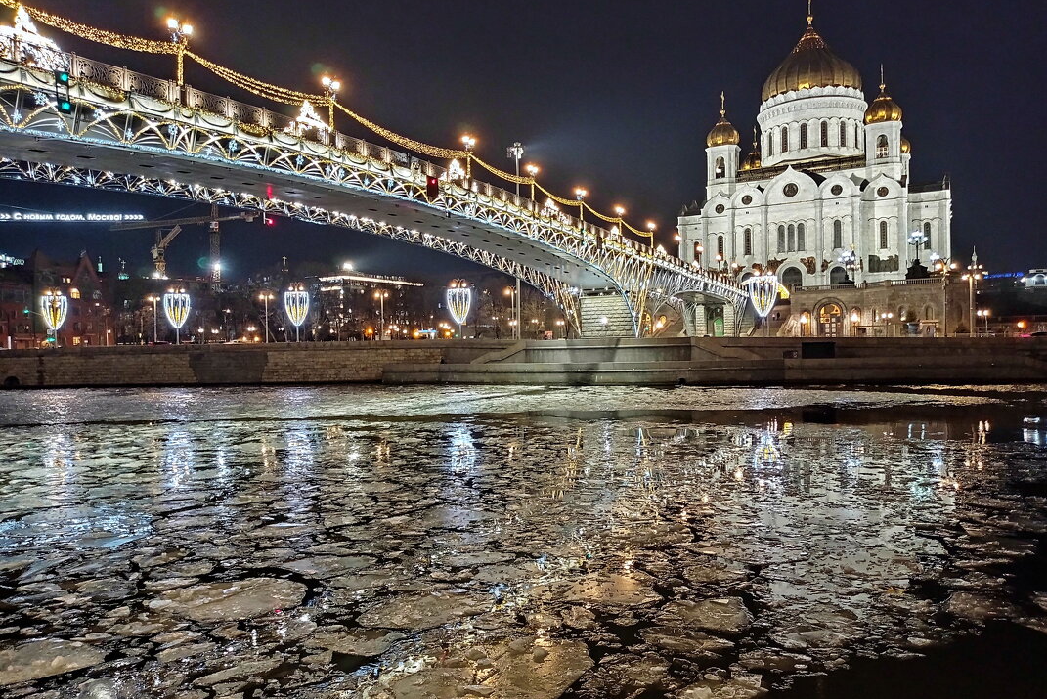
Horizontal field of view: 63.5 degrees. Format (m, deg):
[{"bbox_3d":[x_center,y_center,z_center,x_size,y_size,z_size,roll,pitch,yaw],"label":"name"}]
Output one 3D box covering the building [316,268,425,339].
[{"bbox_3d":[-55.621,-14.961,304.535,15.000,26.000,48.000,-1,1,28],"label":"building"}]

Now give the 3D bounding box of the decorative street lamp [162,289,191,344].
[{"bbox_3d":[-55.223,-5.070,135.000,3.800,10.100,3.700,-1,1,0],"label":"decorative street lamp"}]

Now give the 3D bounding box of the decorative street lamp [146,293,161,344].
[{"bbox_3d":[-62.213,-4.296,143.000,1.900,9.400,0.700,-1,1,0],"label":"decorative street lamp"}]

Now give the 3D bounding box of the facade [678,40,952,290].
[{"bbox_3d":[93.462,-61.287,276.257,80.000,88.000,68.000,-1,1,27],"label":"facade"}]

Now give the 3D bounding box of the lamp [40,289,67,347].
[{"bbox_3d":[-74.324,-4.568,134.000,3.800,10.100,3.700,-1,1,0],"label":"lamp"}]

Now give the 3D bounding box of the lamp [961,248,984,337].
[{"bbox_3d":[63.048,-6.463,119.000,2.600,11.800,1.600,-1,1,0],"label":"lamp"}]

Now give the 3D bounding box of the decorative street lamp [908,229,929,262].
[{"bbox_3d":[78.428,-20.675,168.000,3.800,6.600,3.600,-1,1,0],"label":"decorative street lamp"}]

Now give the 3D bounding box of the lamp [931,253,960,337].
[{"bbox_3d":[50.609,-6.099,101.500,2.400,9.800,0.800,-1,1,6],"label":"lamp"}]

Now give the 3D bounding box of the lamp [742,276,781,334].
[{"bbox_3d":[30.070,-5.267,106.000,3.400,9.000,3.300,-1,1,6],"label":"lamp"}]

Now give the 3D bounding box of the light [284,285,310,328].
[{"bbox_3d":[-33.171,-6.090,124.000,3.550,5.300,3.500,-1,1,0],"label":"light"}]

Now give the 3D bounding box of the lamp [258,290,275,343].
[{"bbox_3d":[-47.016,-5.463,155.000,2.600,10.400,1.500,-1,1,0],"label":"lamp"}]

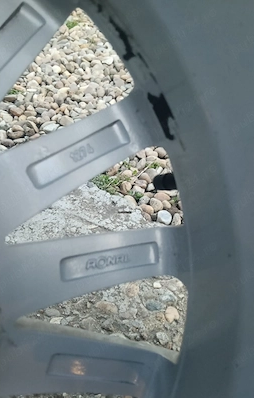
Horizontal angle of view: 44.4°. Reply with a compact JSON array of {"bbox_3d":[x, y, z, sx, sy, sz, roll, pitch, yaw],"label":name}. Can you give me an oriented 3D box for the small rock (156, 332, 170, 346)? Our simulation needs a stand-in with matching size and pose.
[{"bbox_3d":[0.049,0.195,0.431,0.019,0.013,0.019,0,45,0],"label":"small rock"}]

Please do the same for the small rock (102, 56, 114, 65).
[{"bbox_3d":[-0.053,-0.380,0.856,0.030,0.015,0.032,0,53,0],"label":"small rock"}]

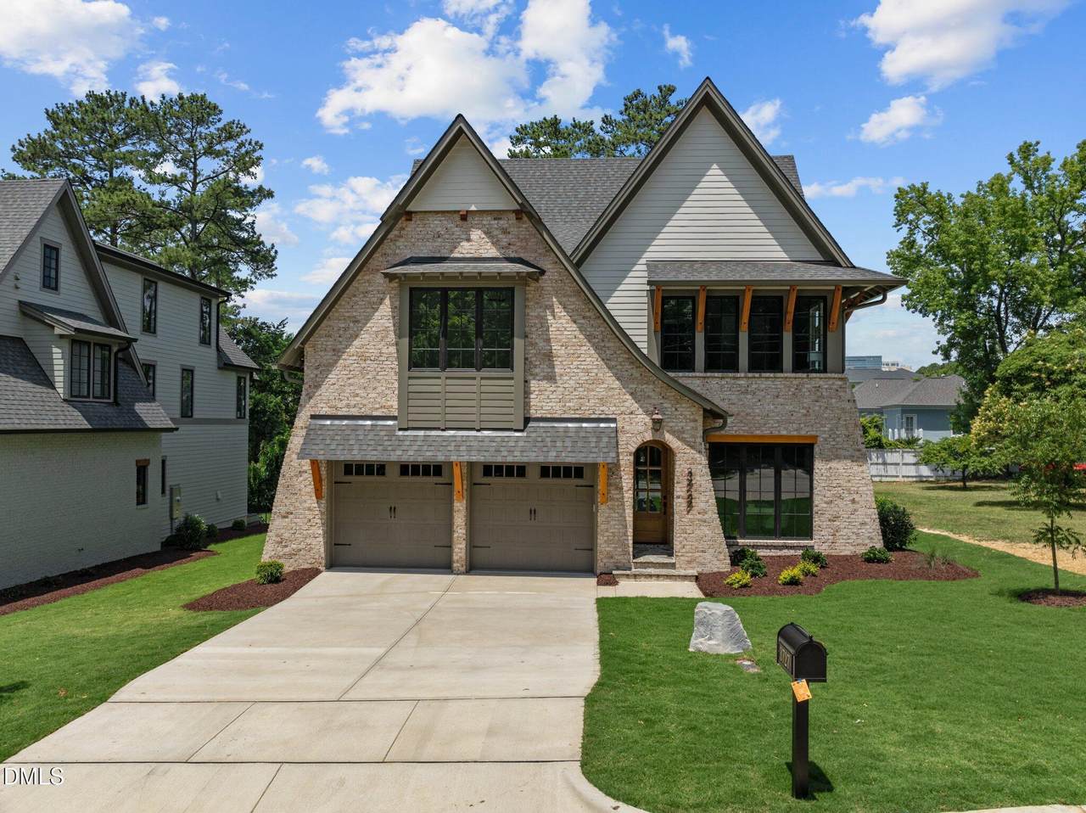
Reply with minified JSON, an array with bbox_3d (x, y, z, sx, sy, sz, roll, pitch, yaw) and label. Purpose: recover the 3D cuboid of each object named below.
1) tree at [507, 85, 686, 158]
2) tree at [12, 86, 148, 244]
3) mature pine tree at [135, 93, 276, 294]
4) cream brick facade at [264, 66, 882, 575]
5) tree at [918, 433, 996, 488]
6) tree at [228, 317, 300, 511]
[{"bbox_3d":[3.500,-9.000,47.000,10.500,22.000,9.500,0,-1,0],"label":"tree"},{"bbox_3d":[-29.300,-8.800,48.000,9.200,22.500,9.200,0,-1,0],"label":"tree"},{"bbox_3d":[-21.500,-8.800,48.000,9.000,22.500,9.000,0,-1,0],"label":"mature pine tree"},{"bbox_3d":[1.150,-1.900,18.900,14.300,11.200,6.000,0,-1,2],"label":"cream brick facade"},{"bbox_3d":[21.100,2.800,38.300,4.200,2.900,4.000,0,-1,0],"label":"tree"},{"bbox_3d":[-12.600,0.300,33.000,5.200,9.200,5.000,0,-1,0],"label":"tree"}]

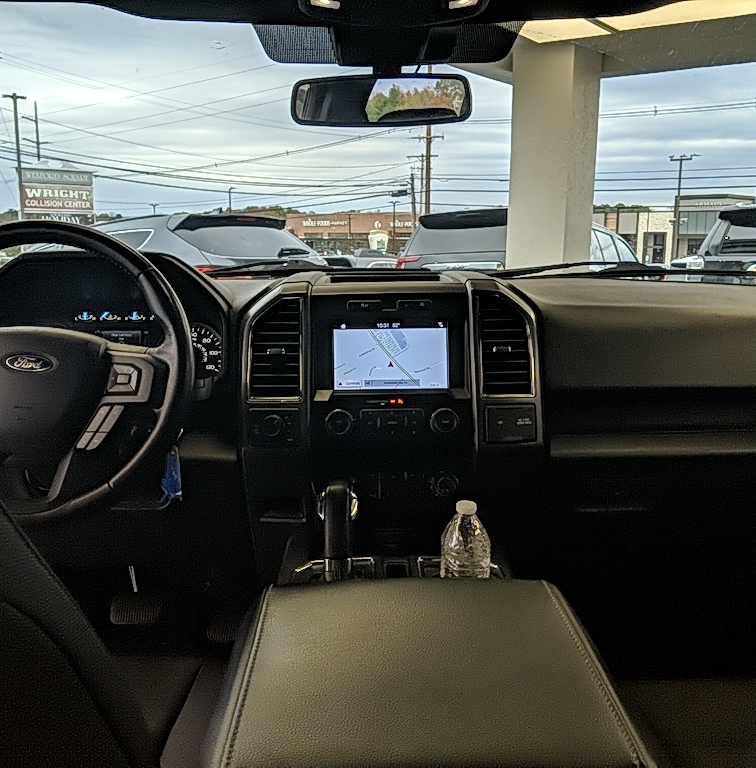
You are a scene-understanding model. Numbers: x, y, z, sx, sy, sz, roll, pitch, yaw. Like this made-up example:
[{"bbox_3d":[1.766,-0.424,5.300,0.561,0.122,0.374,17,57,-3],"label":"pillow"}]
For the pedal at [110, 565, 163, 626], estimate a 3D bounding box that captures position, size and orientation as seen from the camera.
[{"bbox_3d":[-0.446,0.394,1.425,0.097,0.115,0.070,0,11,-1],"label":"pedal"}]

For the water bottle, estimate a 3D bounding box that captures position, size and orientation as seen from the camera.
[{"bbox_3d":[0.116,0.256,1.024,0.065,0.205,0.065,0,10,0],"label":"water bottle"}]

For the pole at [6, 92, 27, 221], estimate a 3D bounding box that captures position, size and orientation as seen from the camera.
[{"bbox_3d":[-15.100,-7.940,32.600,0.950,8.400,0.280,0,9,0],"label":"pole"}]

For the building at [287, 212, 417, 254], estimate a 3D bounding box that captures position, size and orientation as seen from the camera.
[{"bbox_3d":[-3.200,-28.600,150.000,30.000,8.300,22.000,0,9,-1],"label":"building"}]

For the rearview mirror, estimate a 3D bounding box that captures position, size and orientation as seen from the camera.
[{"bbox_3d":[0.005,-0.372,1.005,0.243,0.066,0.042,3,14,13],"label":"rearview mirror"}]

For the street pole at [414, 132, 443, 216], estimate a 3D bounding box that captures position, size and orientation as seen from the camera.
[{"bbox_3d":[3.000,-12.300,45.300,2.100,13.500,0.380,0,9,0],"label":"street pole"}]

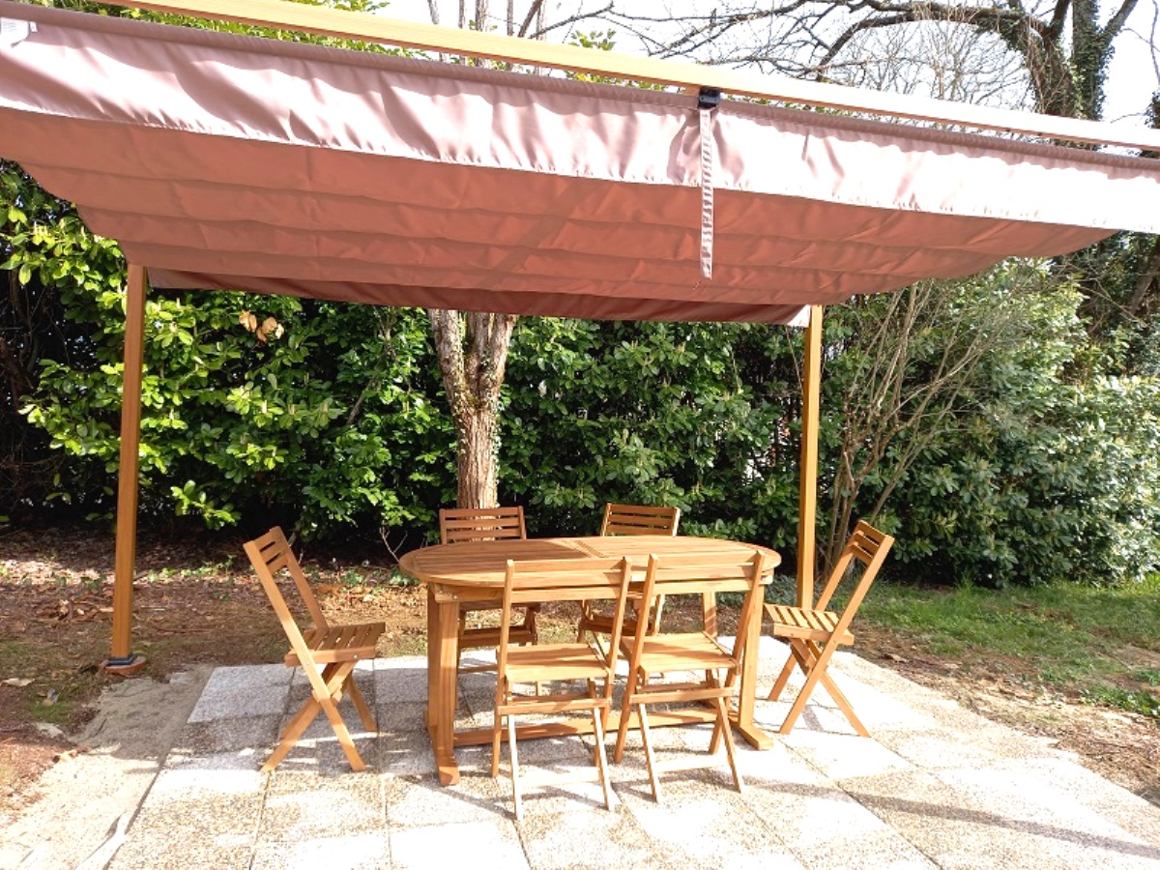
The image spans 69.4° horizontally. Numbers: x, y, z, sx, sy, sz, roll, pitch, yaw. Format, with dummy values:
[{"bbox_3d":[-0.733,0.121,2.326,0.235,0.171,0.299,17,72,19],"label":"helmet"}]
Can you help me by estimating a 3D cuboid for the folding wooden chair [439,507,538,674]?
[{"bbox_3d":[-0.417,0.799,3.958,0.415,0.870,0.462,0,2,-19],"label":"folding wooden chair"}]

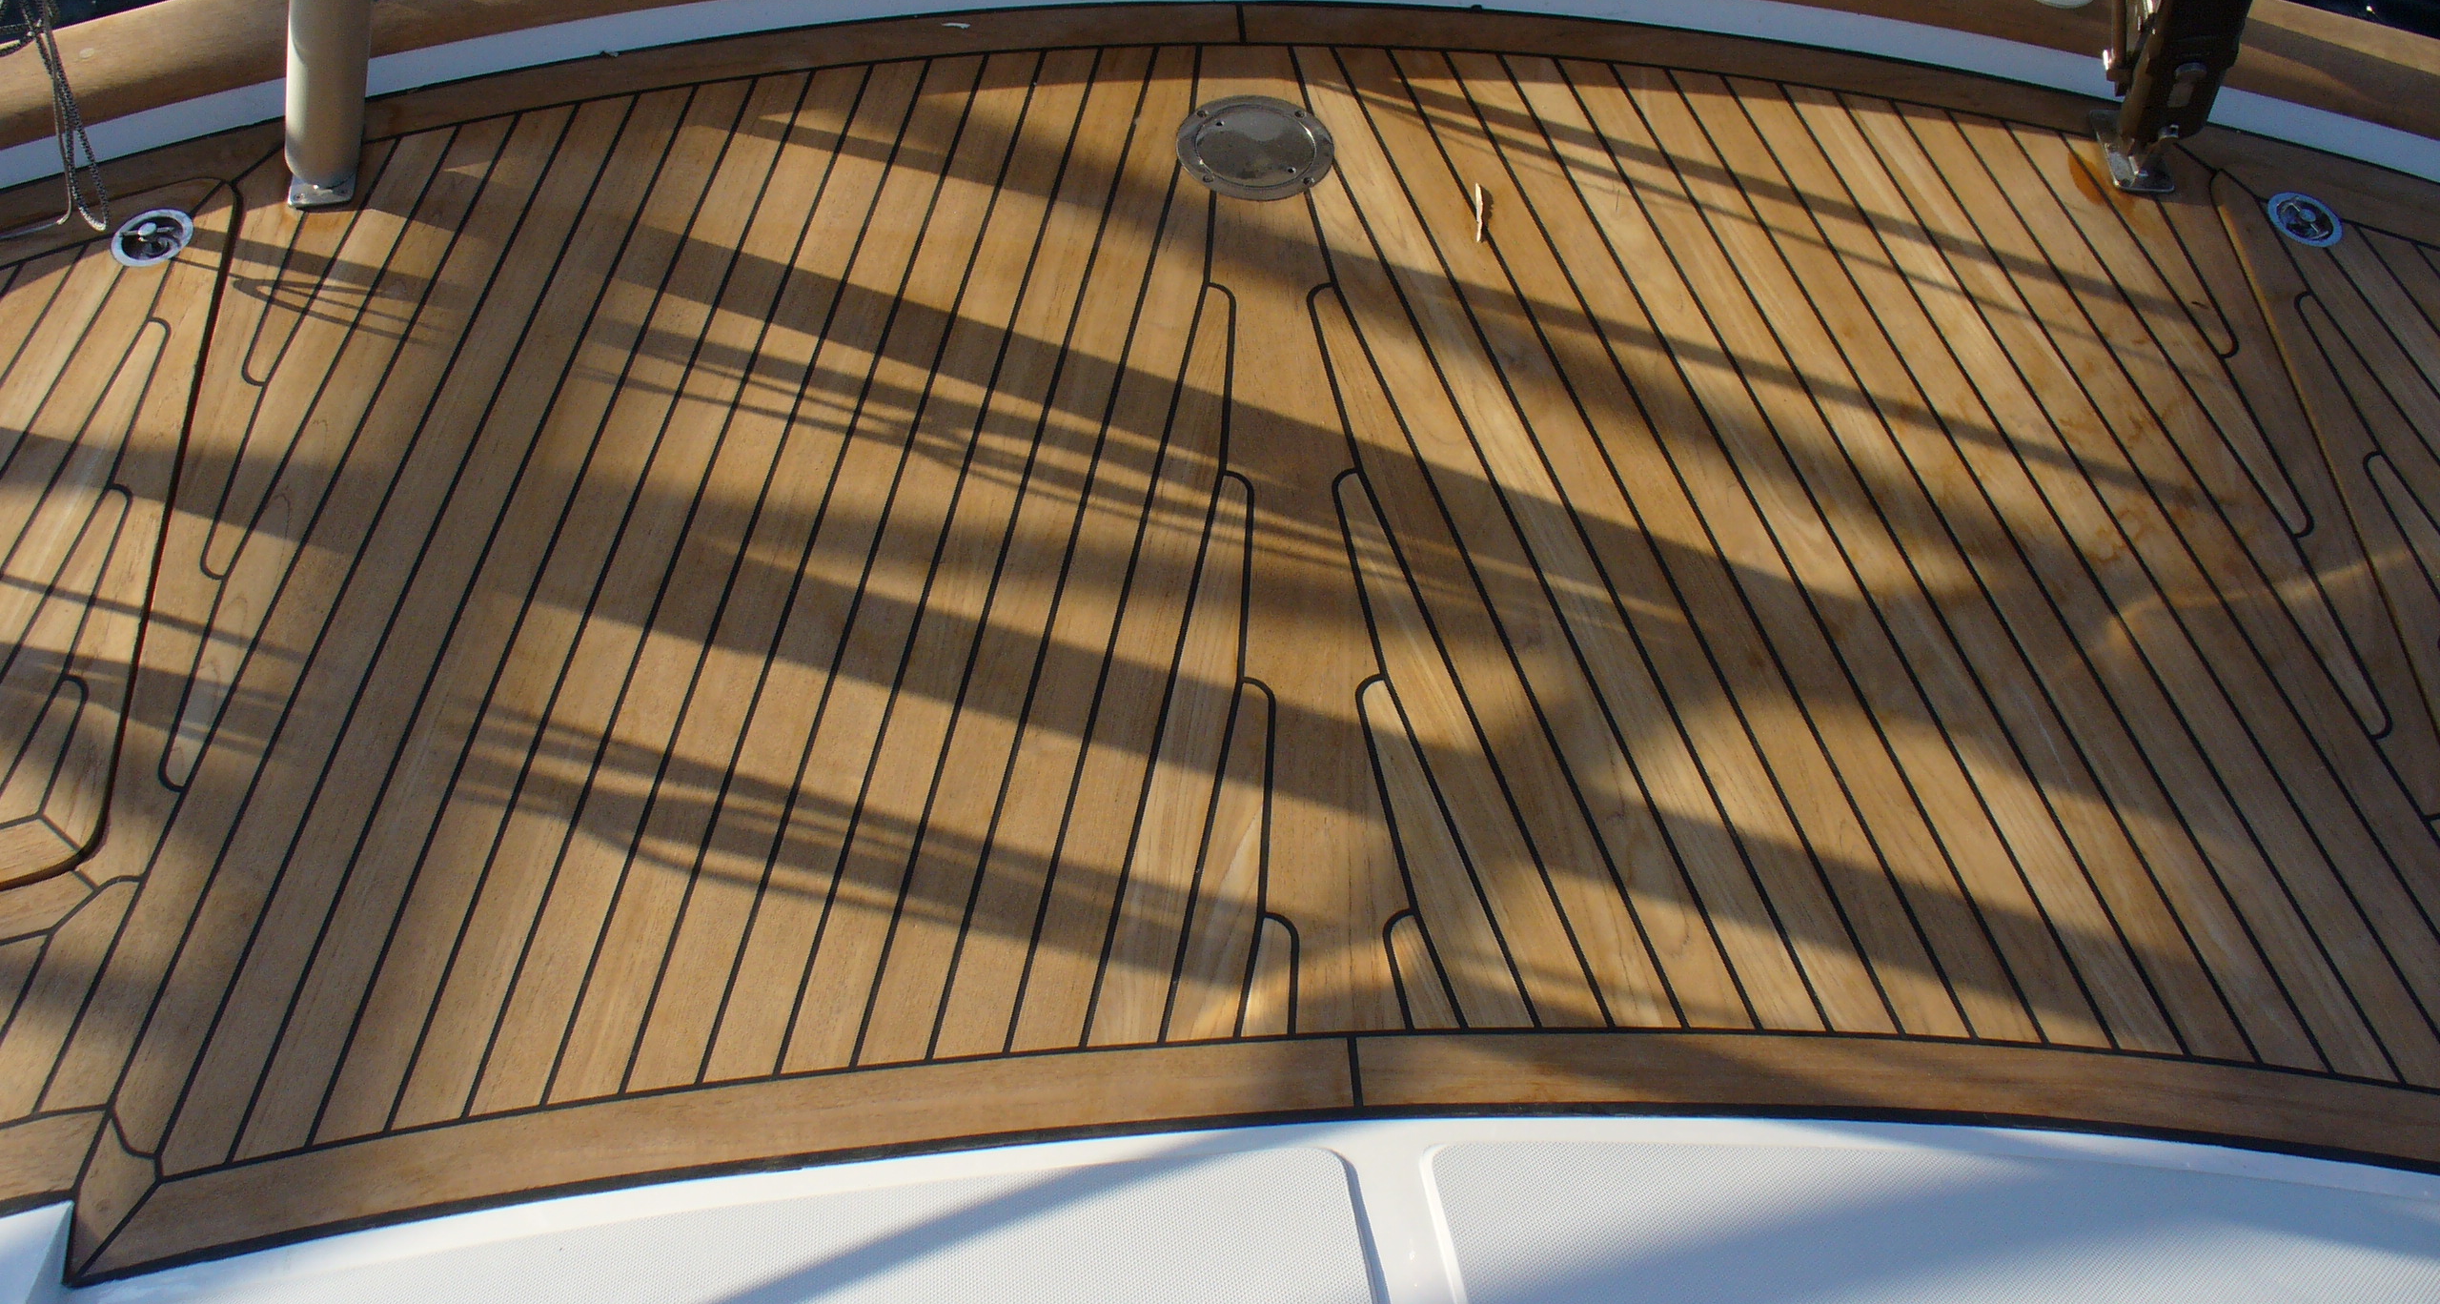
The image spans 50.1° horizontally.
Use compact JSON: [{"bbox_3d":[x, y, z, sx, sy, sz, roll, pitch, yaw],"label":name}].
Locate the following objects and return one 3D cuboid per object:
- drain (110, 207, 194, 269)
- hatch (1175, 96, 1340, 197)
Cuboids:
[{"bbox_3d":[-0.950,-0.366,2.326,0.073,0.014,0.073,-6,53,3],"label":"drain"},{"bbox_3d":[0.033,-0.452,2.354,0.141,0.011,0.141,2,53,-2],"label":"hatch"}]

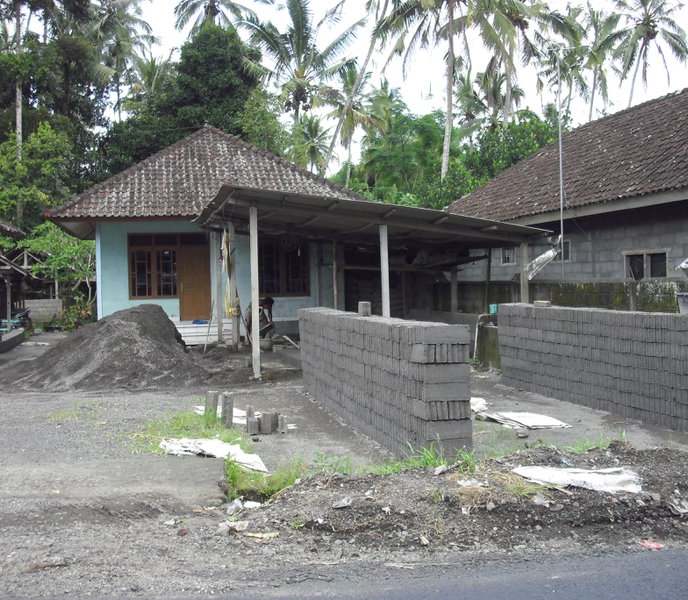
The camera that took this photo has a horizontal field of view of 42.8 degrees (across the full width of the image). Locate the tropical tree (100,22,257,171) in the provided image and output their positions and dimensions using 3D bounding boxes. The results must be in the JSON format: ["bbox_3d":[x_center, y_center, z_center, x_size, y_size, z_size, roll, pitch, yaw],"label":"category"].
[{"bbox_3d":[-8.055,-6.244,43.000,7.200,14.500,7.200,-1,1,0],"label":"tropical tree"}]

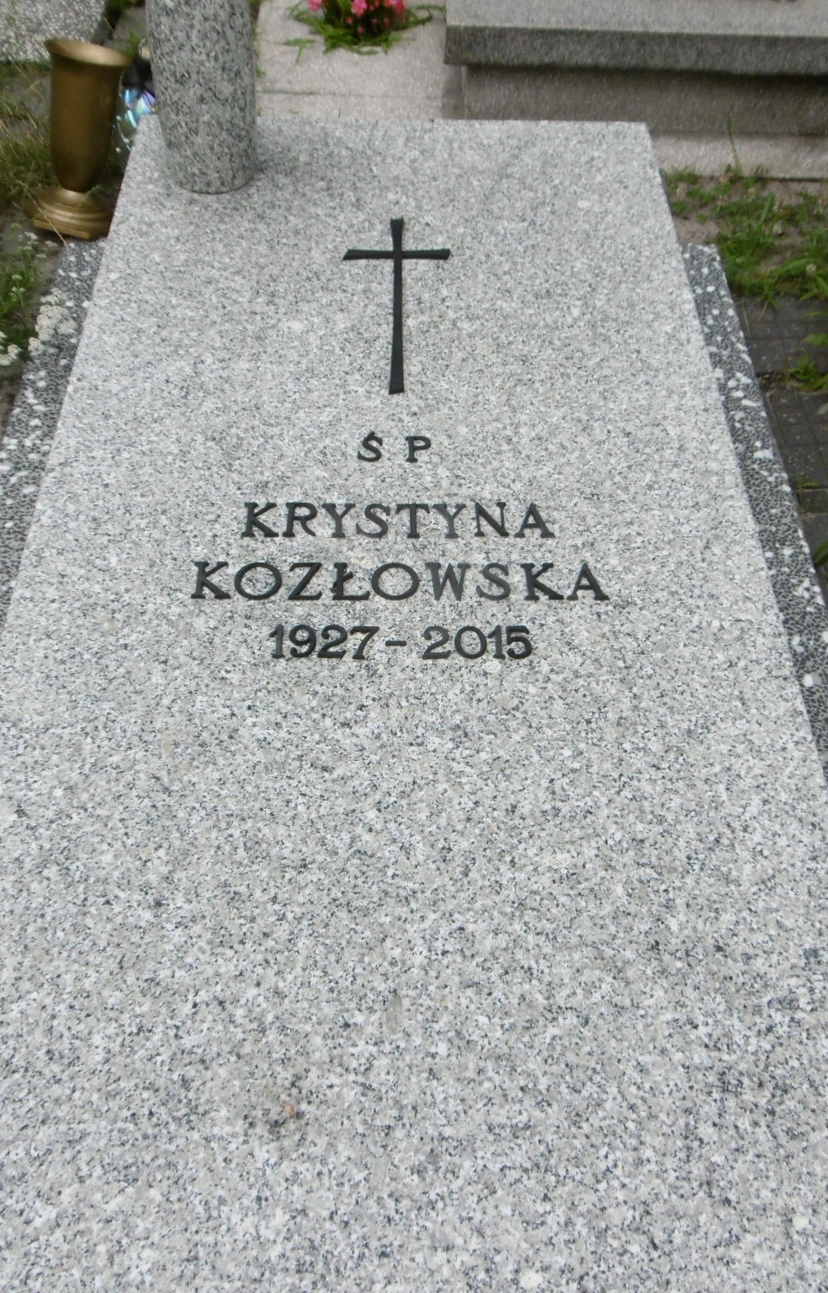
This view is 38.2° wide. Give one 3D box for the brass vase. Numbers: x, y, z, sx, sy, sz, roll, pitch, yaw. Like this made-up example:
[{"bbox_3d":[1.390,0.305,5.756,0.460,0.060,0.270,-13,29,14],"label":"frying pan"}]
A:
[{"bbox_3d":[-0.546,-0.841,1.971,0.143,0.295,0.143,10,43,-13],"label":"brass vase"}]

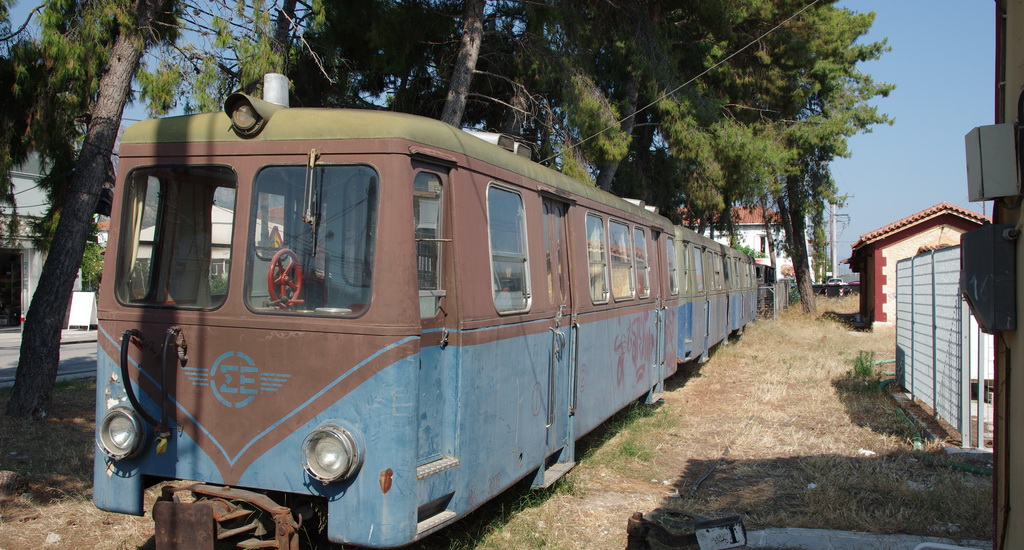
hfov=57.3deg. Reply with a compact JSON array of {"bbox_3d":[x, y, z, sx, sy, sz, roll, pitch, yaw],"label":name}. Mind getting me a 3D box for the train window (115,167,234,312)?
[{"bbox_3d":[-1.949,-0.221,5.449,0.776,0.827,0.050,2,-3,19],"label":"train window"}]

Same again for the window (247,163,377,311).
[{"bbox_3d":[-1.105,-0.196,5.162,0.788,0.833,0.050,2,-3,19],"label":"window"}]

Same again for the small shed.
[{"bbox_3d":[14.987,-0.293,33.413,5.092,4.072,7.000,0,0,18],"label":"small shed"}]

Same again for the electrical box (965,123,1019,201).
[{"bbox_3d":[2.583,-0.601,5.050,0.190,0.375,0.310,-4,-1,17],"label":"electrical box"}]

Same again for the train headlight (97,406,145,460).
[{"bbox_3d":[-2.278,0.923,5.456,0.290,0.290,0.130,2,1,19],"label":"train headlight"}]

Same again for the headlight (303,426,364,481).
[{"bbox_3d":[-0.966,0.955,5.010,0.290,0.290,0.130,2,1,19],"label":"headlight"}]

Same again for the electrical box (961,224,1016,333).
[{"bbox_3d":[2.564,0.019,5.050,0.250,0.570,0.340,0,0,17],"label":"electrical box"}]

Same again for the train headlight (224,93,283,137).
[{"bbox_3d":[-1.489,-0.912,5.372,0.230,0.240,0.280,2,1,19],"label":"train headlight"}]

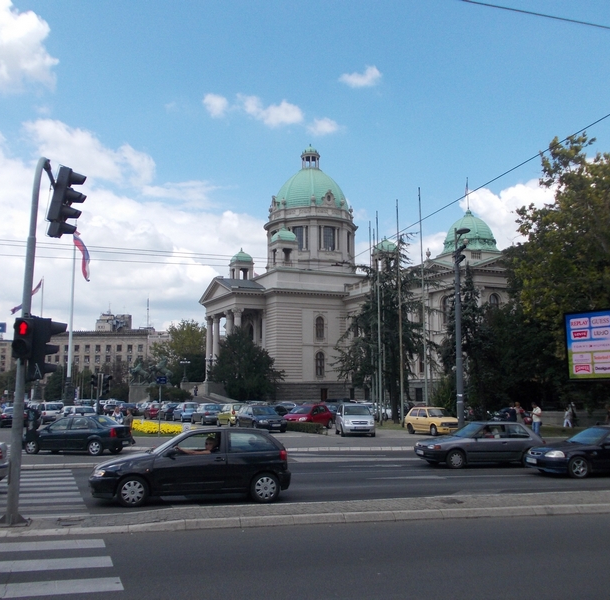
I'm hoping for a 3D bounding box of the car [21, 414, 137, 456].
[{"bbox_3d":[-9.064,5.326,25.644,4.250,1.520,1.740,-1,-9,11],"label":"car"}]

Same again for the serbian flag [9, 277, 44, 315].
[{"bbox_3d":[-53.073,-0.678,122.849,6.260,6.920,0.900,2,-9,-17],"label":"serbian flag"}]

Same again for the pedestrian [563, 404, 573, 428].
[{"bbox_3d":[17.832,7.924,43.825,0.500,1.670,0.550,1,-9,-5],"label":"pedestrian"}]

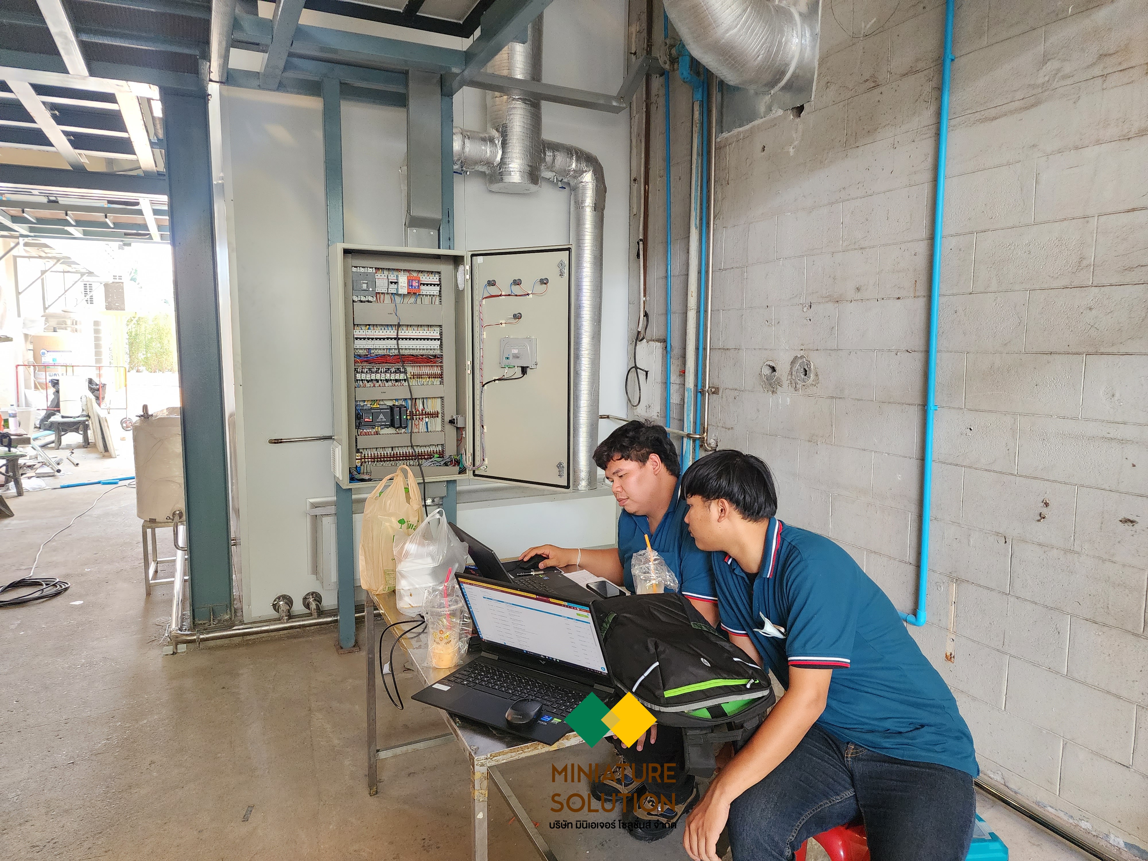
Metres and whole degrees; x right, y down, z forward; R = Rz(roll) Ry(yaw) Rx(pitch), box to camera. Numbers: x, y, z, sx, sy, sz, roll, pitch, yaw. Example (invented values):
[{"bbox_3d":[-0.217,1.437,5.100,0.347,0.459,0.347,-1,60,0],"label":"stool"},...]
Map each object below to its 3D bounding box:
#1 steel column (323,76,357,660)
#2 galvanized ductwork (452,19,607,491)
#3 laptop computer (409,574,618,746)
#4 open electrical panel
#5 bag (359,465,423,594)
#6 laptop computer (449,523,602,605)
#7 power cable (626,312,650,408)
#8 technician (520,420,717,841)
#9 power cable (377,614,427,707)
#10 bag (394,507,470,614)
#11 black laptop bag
[{"bbox_3d":[-1.113,-0.262,3.606,0.077,2.646,0.060,-3,7,-26],"label":"steel column"},{"bbox_3d":[-0.221,-0.888,4.113,0.882,2.499,0.290,-3,7,-26],"label":"galvanized ductwork"},{"bbox_3d":[-0.133,0.483,1.703,0.370,0.256,0.262,4,8,31],"label":"laptop computer"},{"bbox_3d":[-0.562,-0.284,3.462,0.916,1.093,0.666,-3,7,-26],"label":"open electrical panel"},{"bbox_3d":[-0.571,0.328,2.459,0.185,0.400,0.150,-3,7,-25],"label":"bag"},{"bbox_3d":[-0.132,0.422,2.366,0.385,0.235,0.370,-3,7,-26],"label":"laptop computer"},{"bbox_3d":[0.372,-0.416,4.420,0.090,0.570,0.150,-3,7,-26],"label":"power cable"},{"bbox_3d":[0.229,0.575,2.458,0.580,1.245,0.780,-3,7,-26],"label":"technician"},{"bbox_3d":[-0.464,0.624,2.070,0.120,0.230,0.200,-3,7,-26],"label":"power cable"},{"bbox_3d":[-0.426,0.387,2.341,0.200,0.310,0.170,1,7,10],"label":"bag"},{"bbox_3d":[0.240,0.518,1.816,0.330,0.170,0.480,0,6,-5],"label":"black laptop bag"}]

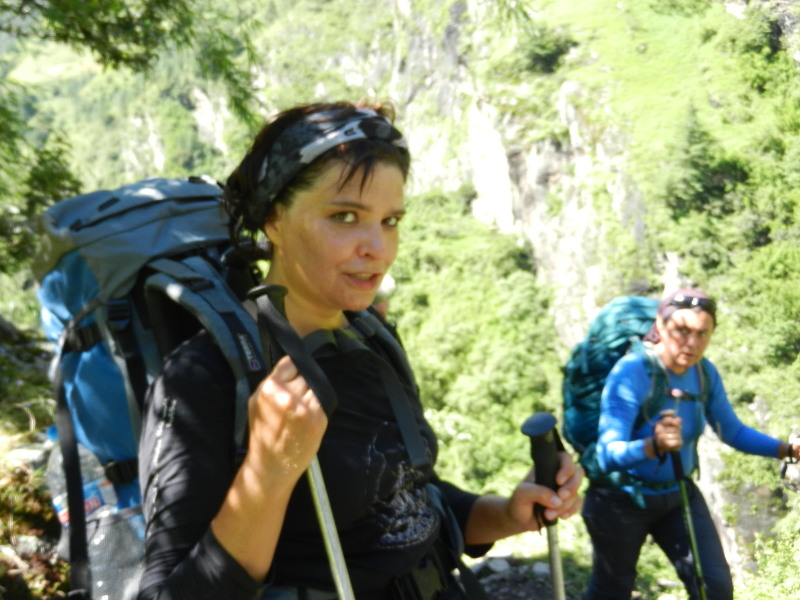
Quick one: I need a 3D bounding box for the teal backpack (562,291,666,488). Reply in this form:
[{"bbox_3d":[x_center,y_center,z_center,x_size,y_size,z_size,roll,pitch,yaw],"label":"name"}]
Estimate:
[{"bbox_3d":[0.753,0.299,2.870,0.350,0.610,0.330,-1,16,-20],"label":"teal backpack"}]

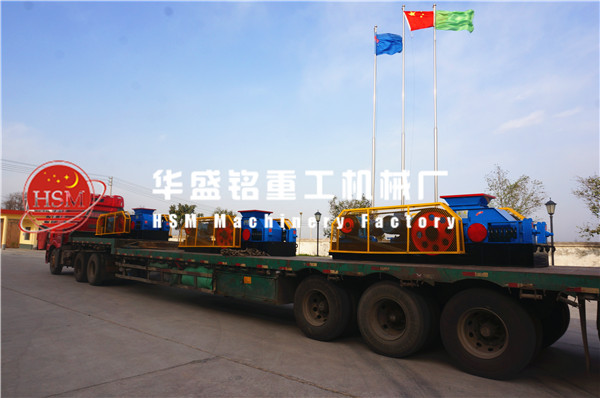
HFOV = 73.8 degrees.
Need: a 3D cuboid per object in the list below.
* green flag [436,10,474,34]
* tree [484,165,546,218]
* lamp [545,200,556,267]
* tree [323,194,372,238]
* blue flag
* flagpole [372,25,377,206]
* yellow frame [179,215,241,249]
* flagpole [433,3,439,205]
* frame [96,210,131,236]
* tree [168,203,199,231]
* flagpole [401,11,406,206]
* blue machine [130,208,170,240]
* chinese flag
[{"bbox_3d":[6.568,-7.546,16.980,1.550,0.900,0.250,0,-7,16],"label":"green flag"},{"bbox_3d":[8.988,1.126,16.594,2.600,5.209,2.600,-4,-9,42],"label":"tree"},{"bbox_3d":[8.982,1.705,14.188,0.420,3.500,0.420,-4,-9,42],"label":"lamp"},{"bbox_3d":[2.768,1.957,22.221,3.000,4.454,3.000,-4,-9,42],"label":"tree"},{"bbox_3d":[4.082,-7.106,18.369,1.350,1.000,0.300,0,-7,12],"label":"blue flag"},{"bbox_3d":[3.411,-2.290,18.230,0.150,12.000,0.150,-4,-9,42],"label":"flagpole"},{"bbox_3d":[-2.226,0.812,9.787,2.318,0.752,0.220,-4,-9,42],"label":"yellow frame"},{"bbox_3d":[5.544,-2.339,16.313,0.140,11.922,0.140,-1,-7,19],"label":"flagpole"},{"bbox_3d":[-6.476,0.860,13.847,2.400,0.770,0.240,-5,-10,44],"label":"frame"},{"bbox_3d":[-8.653,2.524,29.148,2.300,4.495,2.300,4,-7,-16],"label":"tree"},{"bbox_3d":[4.444,-2.501,17.182,0.140,12.385,0.140,0,-7,14],"label":"flagpole"},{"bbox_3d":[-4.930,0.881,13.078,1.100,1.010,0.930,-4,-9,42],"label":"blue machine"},{"bbox_3d":[5.282,-7.868,17.654,1.400,1.000,0.300,0,-7,17],"label":"chinese flag"}]

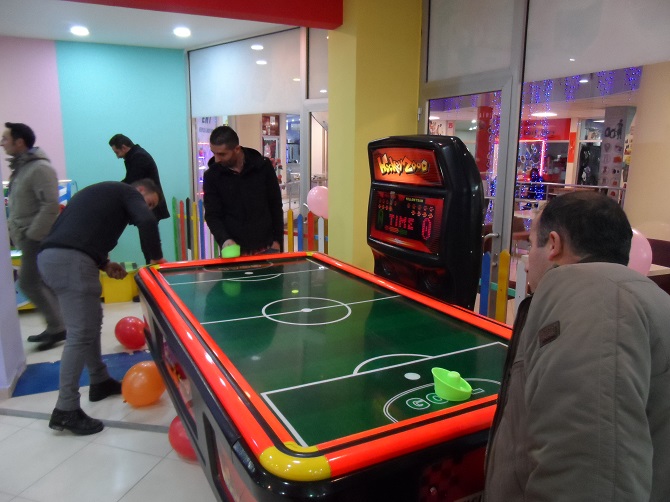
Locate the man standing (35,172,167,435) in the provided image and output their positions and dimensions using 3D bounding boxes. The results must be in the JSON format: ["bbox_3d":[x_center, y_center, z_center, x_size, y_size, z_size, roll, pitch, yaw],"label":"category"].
[{"bbox_3d":[-1.384,0.267,2.785,0.730,1.390,0.540,-5,12,-30],"label":"man standing"}]

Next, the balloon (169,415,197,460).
[{"bbox_3d":[-0.698,0.926,2.353,0.265,0.265,0.265,1,10,0],"label":"balloon"}]

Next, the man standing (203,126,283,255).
[{"bbox_3d":[-0.680,-0.030,3.532,0.570,1.730,0.440,0,10,-5],"label":"man standing"}]

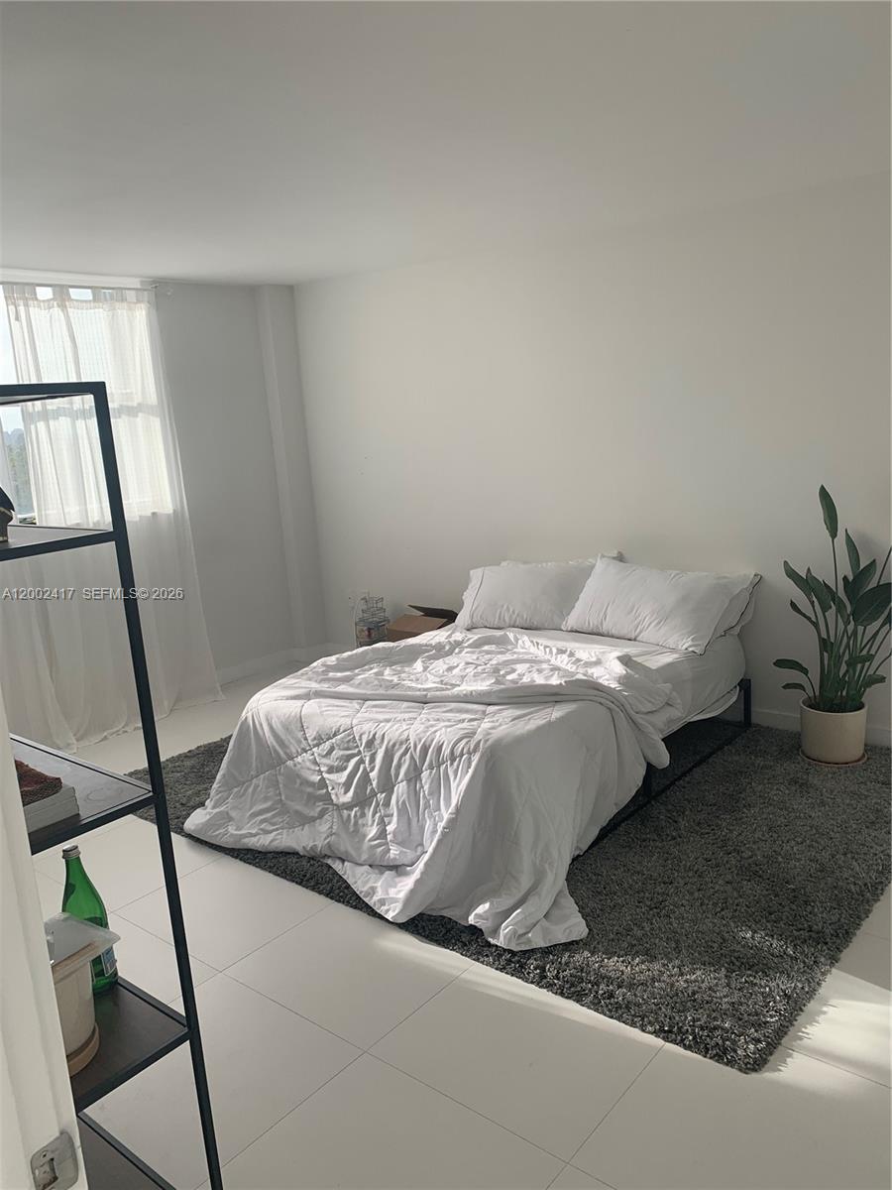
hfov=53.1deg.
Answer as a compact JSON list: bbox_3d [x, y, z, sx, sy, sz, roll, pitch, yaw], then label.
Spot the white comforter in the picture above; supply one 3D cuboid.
[{"bbox_3d":[0.039,0.576,3.525,1.770,0.570,1.580,5,13,39],"label":"white comforter"}]

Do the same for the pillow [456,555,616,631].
[{"bbox_3d":[0.437,-0.002,4.684,0.760,0.180,0.440,-3,54,28],"label":"pillow"}]

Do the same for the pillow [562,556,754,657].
[{"bbox_3d":[0.950,0.024,4.185,0.790,0.180,0.470,11,60,48],"label":"pillow"}]

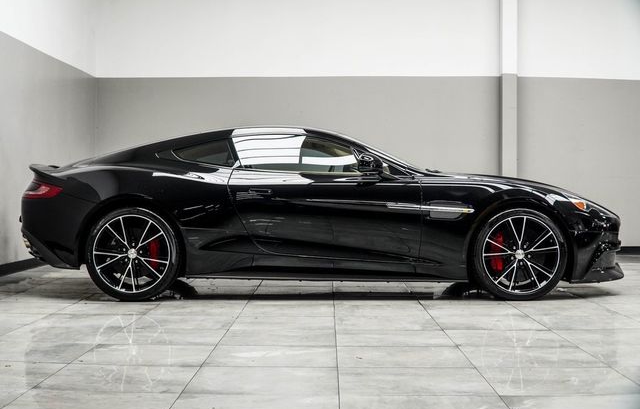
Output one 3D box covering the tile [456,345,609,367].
[{"bbox_3d":[0.988,0.728,3.866,0.602,0.012,0.487,0,1,1],"label":"tile"}]

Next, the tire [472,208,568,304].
[{"bbox_3d":[1.413,0.350,5.897,0.680,0.680,0.255,0,1,1],"label":"tire"}]

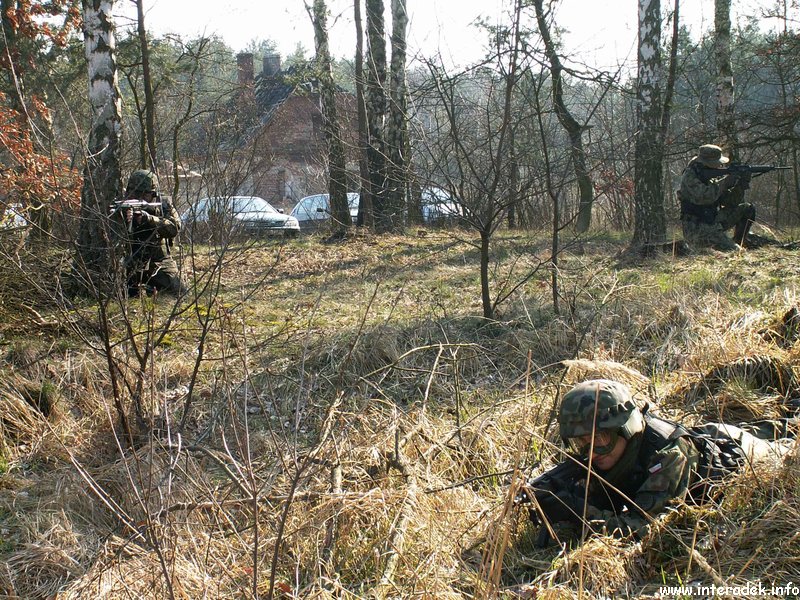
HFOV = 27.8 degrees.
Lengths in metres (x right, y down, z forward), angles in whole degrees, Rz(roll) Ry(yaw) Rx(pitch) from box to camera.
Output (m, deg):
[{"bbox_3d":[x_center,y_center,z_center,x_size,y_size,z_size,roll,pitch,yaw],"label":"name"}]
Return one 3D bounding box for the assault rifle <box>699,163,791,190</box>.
[{"bbox_3d":[3.740,-1.330,17.500,1.000,0.280,0.070,0,5,-2],"label":"assault rifle"}]

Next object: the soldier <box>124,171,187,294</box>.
[{"bbox_3d":[-2.300,-0.617,15.000,0.560,1.180,0.600,5,7,42],"label":"soldier"}]

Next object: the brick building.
[{"bbox_3d":[-4.600,-6.400,65.200,6.800,7.100,9.000,-2,6,-21],"label":"brick building"}]

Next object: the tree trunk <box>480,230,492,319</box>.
[{"bbox_3d":[0.665,-0.200,12.400,0.085,0.690,0.085,0,5,0],"label":"tree trunk"}]

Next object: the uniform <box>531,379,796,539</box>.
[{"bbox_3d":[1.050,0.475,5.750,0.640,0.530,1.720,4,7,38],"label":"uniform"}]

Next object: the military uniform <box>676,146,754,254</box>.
[{"bbox_3d":[3.445,-1.110,17.600,0.840,1.170,0.580,0,5,-4],"label":"military uniform"}]

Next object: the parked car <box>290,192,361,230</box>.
[{"bbox_3d":[-2.000,-2.650,51.500,1.680,1.430,4.100,-3,6,-28],"label":"parked car"}]

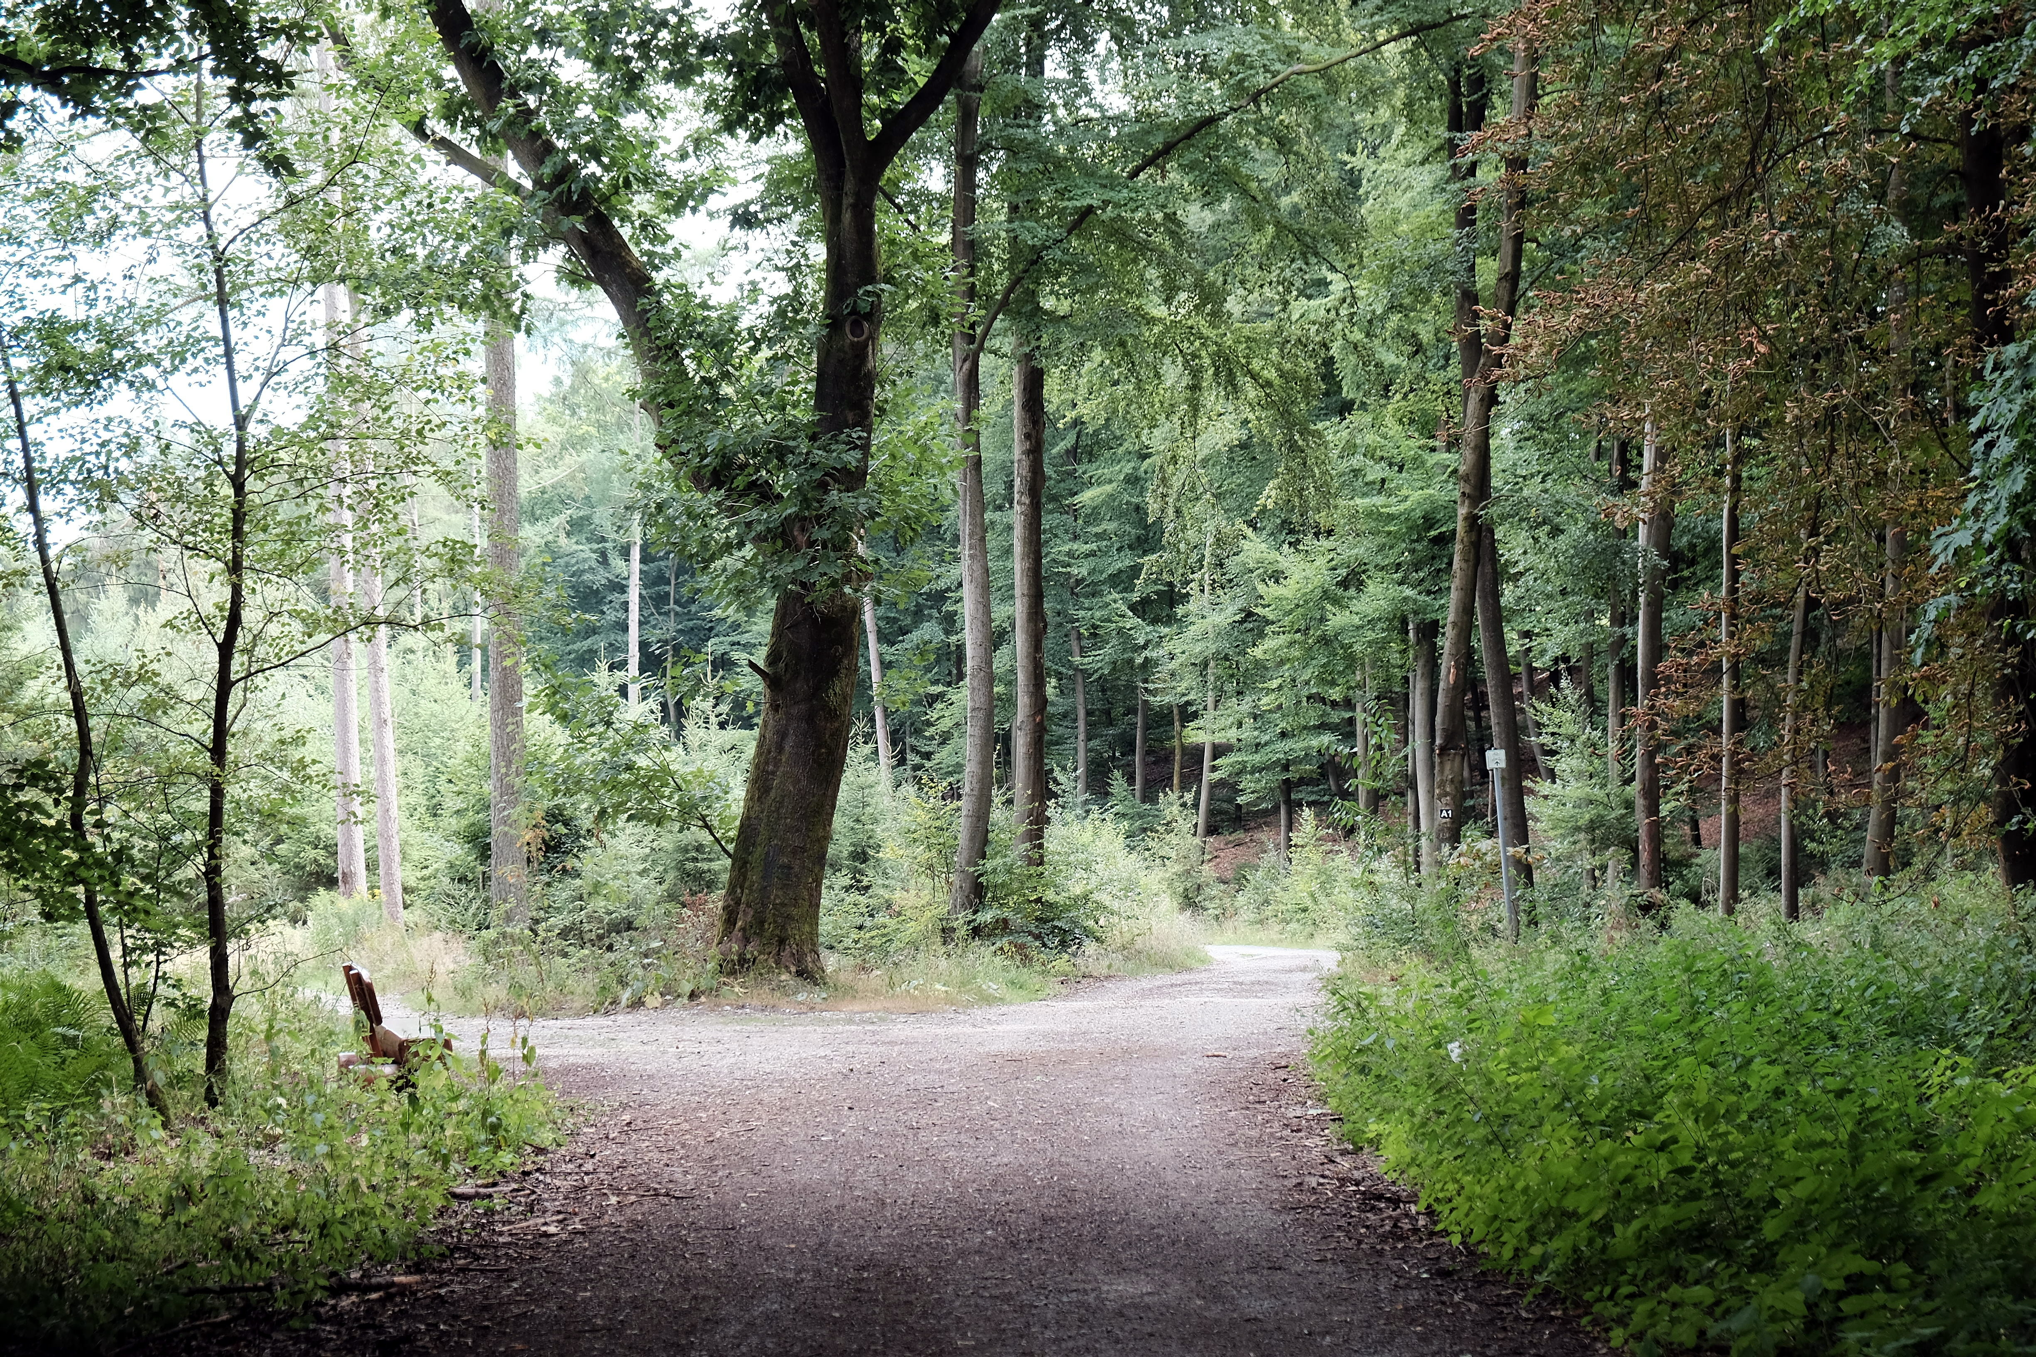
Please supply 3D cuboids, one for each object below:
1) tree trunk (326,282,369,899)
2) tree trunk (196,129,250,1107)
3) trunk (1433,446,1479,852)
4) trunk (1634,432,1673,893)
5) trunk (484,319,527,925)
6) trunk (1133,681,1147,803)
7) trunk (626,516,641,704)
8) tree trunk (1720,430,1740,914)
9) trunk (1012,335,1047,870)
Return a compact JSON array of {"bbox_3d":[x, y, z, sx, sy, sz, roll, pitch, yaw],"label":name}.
[{"bbox_3d":[-10.041,-1.328,54.199,0.403,9.273,0.380,-3,-2,0],"label":"tree trunk"},{"bbox_3d":[-4.434,-0.352,20.117,0.264,5.440,0.176,0,-2,0],"label":"tree trunk"},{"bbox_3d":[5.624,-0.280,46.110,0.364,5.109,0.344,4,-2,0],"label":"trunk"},{"bbox_3d":[8.617,-0.279,49.140,0.366,6.512,0.345,1,-2,0],"label":"trunk"},{"bbox_3d":[-6.828,-0.766,48.174,0.443,8.084,0.443,-1,-2,0],"label":"trunk"},{"bbox_3d":[2.727,1.407,80.058,0.246,2.676,0.246,1,-2,0],"label":"trunk"},{"bbox_3d":[-9.032,-1.537,85.097,0.261,4.498,0.261,1,-2,0],"label":"trunk"},{"bbox_3d":[9.083,-0.090,46.133,0.232,6.173,0.232,1,-2,0],"label":"tree trunk"},{"bbox_3d":[0.179,-1.120,54.169,0.498,7.850,0.475,0,-2,0],"label":"trunk"}]

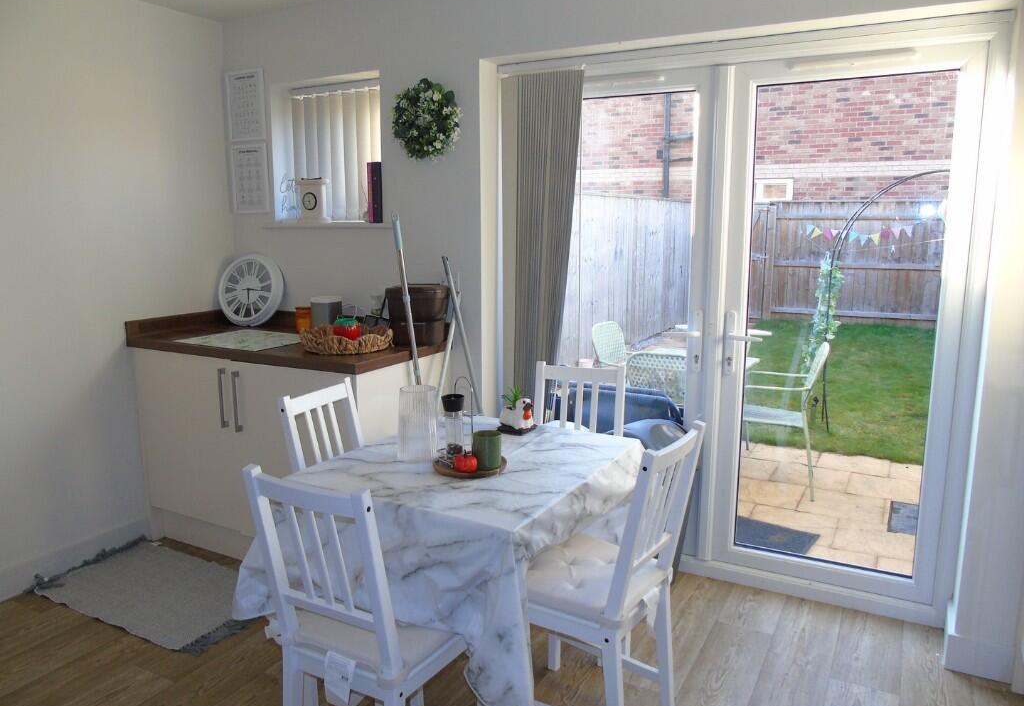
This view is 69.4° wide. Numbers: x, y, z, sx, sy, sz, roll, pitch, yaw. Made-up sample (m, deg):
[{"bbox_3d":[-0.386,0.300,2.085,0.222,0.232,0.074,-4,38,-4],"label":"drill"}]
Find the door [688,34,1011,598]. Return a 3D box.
[{"bbox_3d":[1.141,-0.071,2.627,0.869,1.936,0.070,5,11,28],"label":"door"}]

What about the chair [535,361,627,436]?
[{"bbox_3d":[0.184,0.516,2.593,0.412,0.894,0.492,3,10,18],"label":"chair"}]

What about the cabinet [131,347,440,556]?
[{"bbox_3d":[-0.958,0.413,3.263,1.226,0.876,0.628,5,11,27],"label":"cabinet"}]

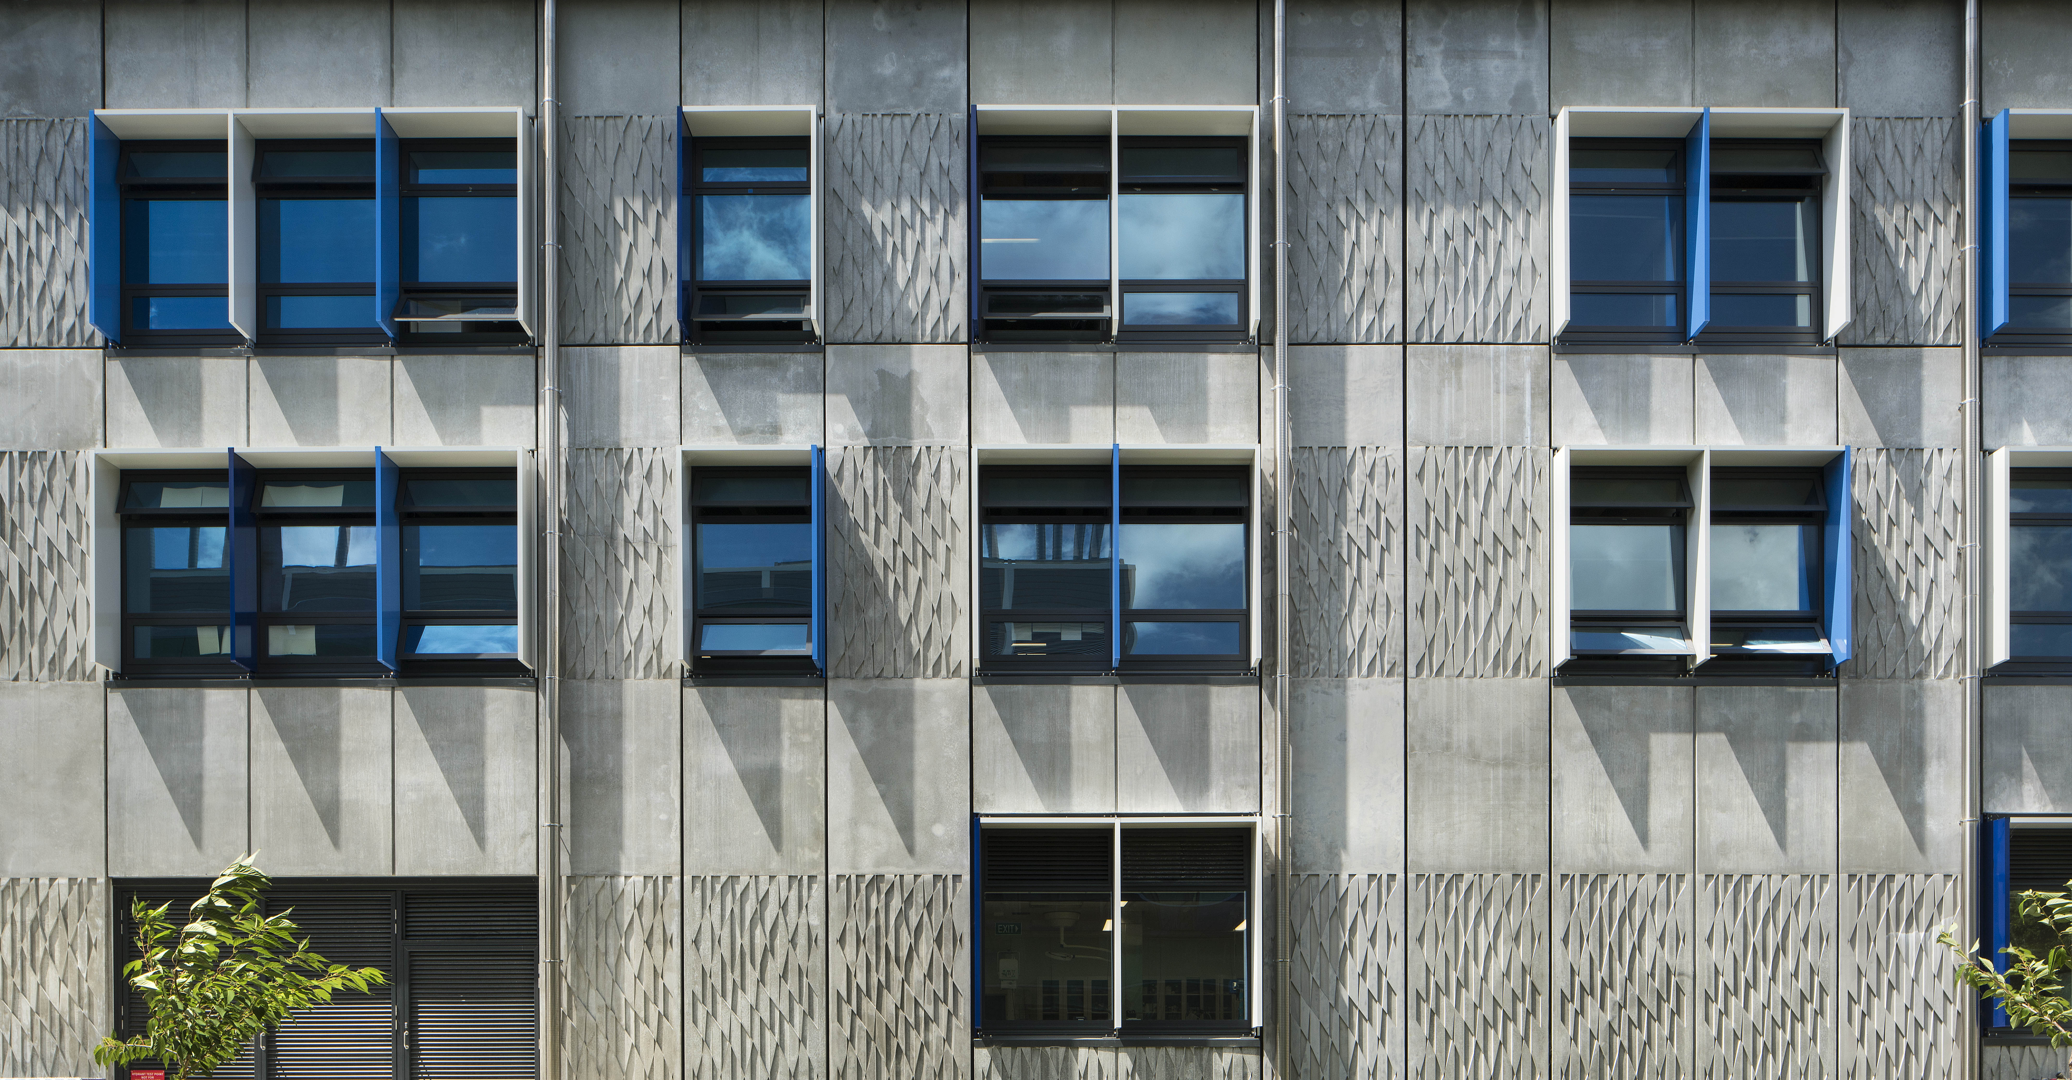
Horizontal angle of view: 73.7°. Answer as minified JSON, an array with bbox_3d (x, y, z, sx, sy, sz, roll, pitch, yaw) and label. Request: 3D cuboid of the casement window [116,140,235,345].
[{"bbox_3d":[-9.117,-3.171,14.750,1.383,2.178,0.150,0,0,0],"label":"casement window"}]

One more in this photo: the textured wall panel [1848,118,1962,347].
[{"bbox_3d":[9.292,-3.273,14.730,1.412,2.429,0.100,0,0,0],"label":"textured wall panel"}]

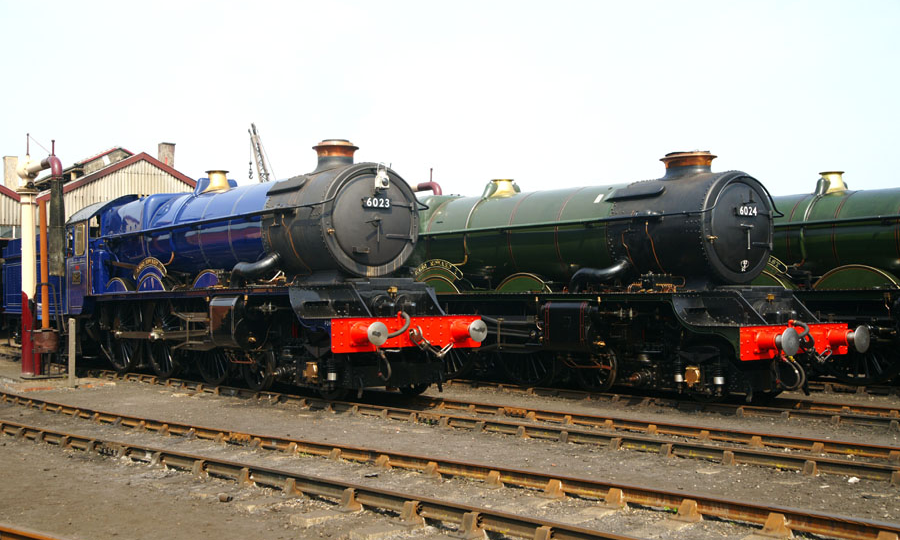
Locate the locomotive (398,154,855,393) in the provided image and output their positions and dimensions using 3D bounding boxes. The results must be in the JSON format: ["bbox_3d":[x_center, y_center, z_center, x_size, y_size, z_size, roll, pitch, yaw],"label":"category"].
[{"bbox_3d":[1.562,0.225,19.706,2.720,4.000,13.100,1,-2,-36],"label":"locomotive"}]

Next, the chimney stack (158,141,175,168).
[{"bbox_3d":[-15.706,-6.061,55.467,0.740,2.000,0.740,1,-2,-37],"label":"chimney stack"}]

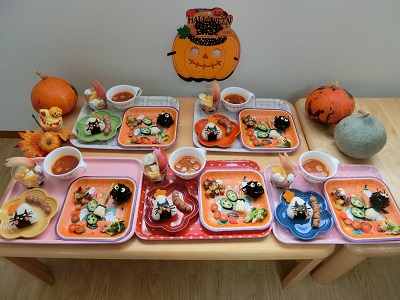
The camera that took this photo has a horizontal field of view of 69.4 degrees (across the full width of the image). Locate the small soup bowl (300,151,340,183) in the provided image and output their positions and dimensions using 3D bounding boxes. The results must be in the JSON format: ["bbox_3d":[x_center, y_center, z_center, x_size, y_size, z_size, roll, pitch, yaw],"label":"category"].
[{"bbox_3d":[0.346,0.058,0.846,0.122,0.055,0.102,-7,50,-7],"label":"small soup bowl"}]

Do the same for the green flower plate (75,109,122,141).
[{"bbox_3d":[-0.347,-0.076,1.009,0.156,0.026,0.156,1,49,-1],"label":"green flower plate"}]

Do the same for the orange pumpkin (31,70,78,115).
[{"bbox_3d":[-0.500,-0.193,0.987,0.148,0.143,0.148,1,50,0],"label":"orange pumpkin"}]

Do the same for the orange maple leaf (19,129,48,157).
[{"bbox_3d":[-0.541,-0.017,0.956,0.105,0.020,0.108,1,49,-1],"label":"orange maple leaf"}]

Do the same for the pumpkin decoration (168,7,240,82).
[{"bbox_3d":[0.018,-0.365,1.041,0.265,0.283,0.012,1,49,-1],"label":"pumpkin decoration"}]

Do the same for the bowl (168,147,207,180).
[{"bbox_3d":[-0.034,0.050,0.883,0.116,0.060,0.116,1,49,-1],"label":"bowl"}]

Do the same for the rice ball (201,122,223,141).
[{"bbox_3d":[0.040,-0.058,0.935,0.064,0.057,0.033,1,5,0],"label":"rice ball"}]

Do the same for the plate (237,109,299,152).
[{"bbox_3d":[0.239,-0.071,1.024,0.199,0.020,0.199,1,49,-1],"label":"plate"}]

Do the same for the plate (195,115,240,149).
[{"bbox_3d":[0.061,-0.060,1.008,0.156,0.026,0.156,1,49,-1],"label":"plate"}]

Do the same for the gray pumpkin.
[{"bbox_3d":[0.490,-0.049,0.880,0.145,0.152,0.145,1,50,0],"label":"gray pumpkin"}]

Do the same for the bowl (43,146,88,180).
[{"bbox_3d":[-0.380,0.049,0.839,0.122,0.055,0.102,11,51,8],"label":"bowl"}]

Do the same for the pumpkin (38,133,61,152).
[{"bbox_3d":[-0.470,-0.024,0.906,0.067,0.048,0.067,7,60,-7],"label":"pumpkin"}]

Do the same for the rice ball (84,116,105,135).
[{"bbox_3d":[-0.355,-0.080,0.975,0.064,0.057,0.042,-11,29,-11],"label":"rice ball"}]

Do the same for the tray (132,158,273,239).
[{"bbox_3d":[0.011,0.134,0.804,0.350,0.019,0.246,0,50,-1],"label":"tray"}]

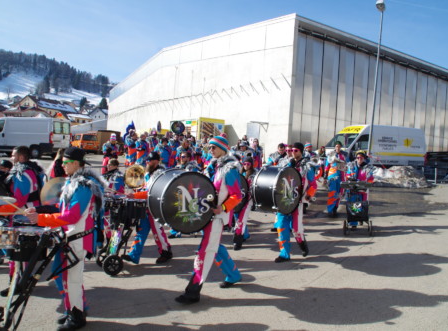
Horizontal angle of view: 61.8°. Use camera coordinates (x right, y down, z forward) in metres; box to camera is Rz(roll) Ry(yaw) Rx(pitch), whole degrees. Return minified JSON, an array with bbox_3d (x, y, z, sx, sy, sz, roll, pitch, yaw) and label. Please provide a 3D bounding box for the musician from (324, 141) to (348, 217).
[{"bbox_3d":[2.714,0.358,9.020,0.620,1.800,0.520,5,6,25],"label":"musician"}]

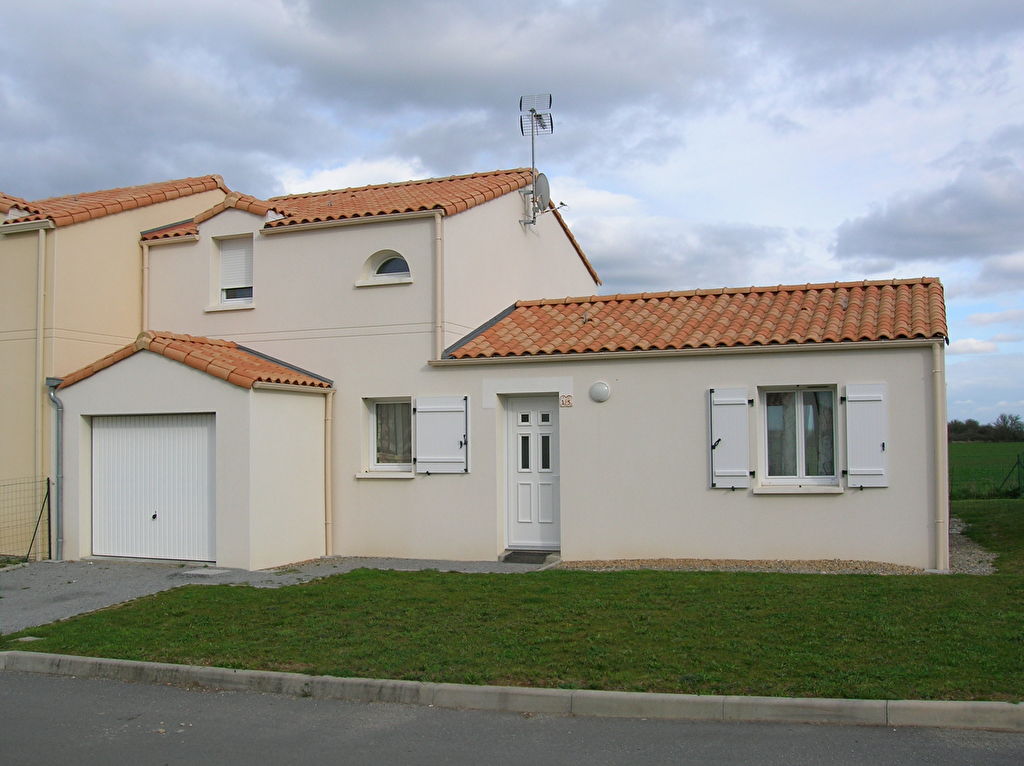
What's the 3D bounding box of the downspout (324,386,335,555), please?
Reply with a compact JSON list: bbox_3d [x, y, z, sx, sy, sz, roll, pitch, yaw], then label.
[{"bbox_3d":[-2.695,1.343,15.752,0.095,2.436,0.100,-2,-3,22],"label":"downspout"}]

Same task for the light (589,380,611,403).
[{"bbox_3d":[1.177,0.120,14.251,0.290,0.290,0.120,-2,-3,22],"label":"light"}]

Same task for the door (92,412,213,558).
[{"bbox_3d":[-4.973,1.455,14.976,2.348,2.019,0.050,-2,-3,22],"label":"door"}]

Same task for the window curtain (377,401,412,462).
[{"bbox_3d":[-1.745,0.729,15.666,0.570,0.900,0.070,-2,-4,22],"label":"window curtain"}]

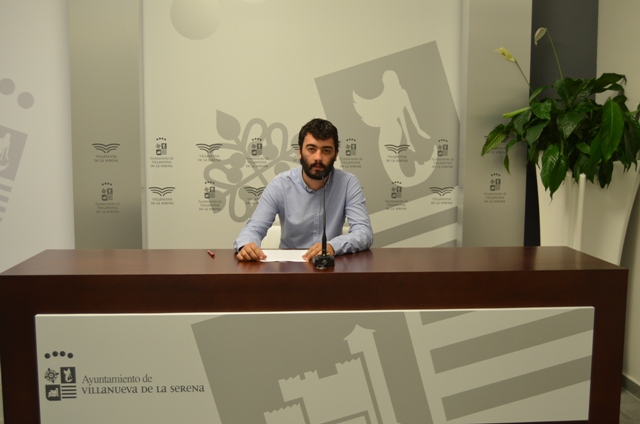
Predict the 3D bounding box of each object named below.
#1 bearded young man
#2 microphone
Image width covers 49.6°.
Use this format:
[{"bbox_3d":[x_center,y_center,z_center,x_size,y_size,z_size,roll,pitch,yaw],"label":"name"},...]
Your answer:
[{"bbox_3d":[-0.060,0.262,2.910,0.550,1.300,0.700,0,6,-2],"label":"bearded young man"},{"bbox_3d":[0.012,0.026,2.510,0.080,0.345,0.150,0,6,-3],"label":"microphone"}]

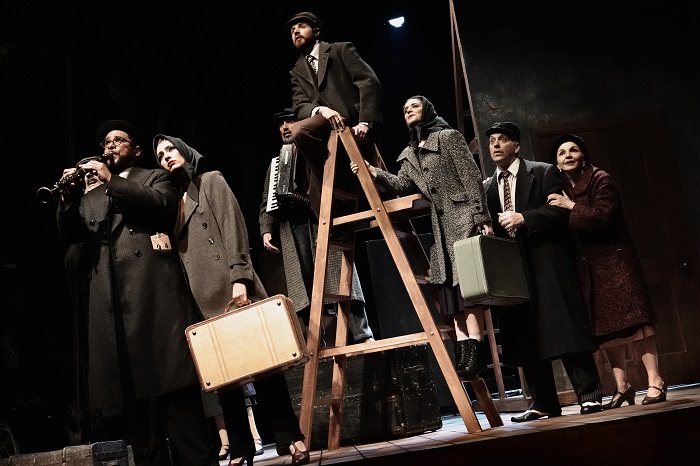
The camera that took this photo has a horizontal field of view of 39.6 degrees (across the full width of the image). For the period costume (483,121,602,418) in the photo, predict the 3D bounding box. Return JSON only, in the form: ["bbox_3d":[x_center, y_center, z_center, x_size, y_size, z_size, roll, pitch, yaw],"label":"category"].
[{"bbox_3d":[1.133,0.210,5.750,0.600,1.760,0.500,-16,-13,37],"label":"period costume"}]

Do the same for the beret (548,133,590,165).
[{"bbox_3d":[1.333,-0.510,5.900,0.250,0.150,0.250,-10,-34,12],"label":"beret"}]

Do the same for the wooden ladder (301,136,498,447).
[{"bbox_3d":[0.143,0.292,5.635,1.106,1.824,0.446,-14,-11,23],"label":"wooden ladder"}]

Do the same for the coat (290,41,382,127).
[{"bbox_3d":[-0.080,-0.869,5.910,0.485,0.611,0.388,-16,-13,34],"label":"coat"}]

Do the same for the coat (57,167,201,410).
[{"bbox_3d":[-1.085,0.273,4.780,0.620,1.160,0.450,-14,-12,29],"label":"coat"}]

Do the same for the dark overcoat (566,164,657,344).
[{"bbox_3d":[1.474,0.102,5.567,0.388,1.038,0.466,0,-14,-40],"label":"dark overcoat"}]

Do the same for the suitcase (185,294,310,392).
[{"bbox_3d":[-0.499,0.546,4.770,0.518,0.335,0.172,-20,-16,5],"label":"suitcase"}]

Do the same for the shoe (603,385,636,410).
[{"bbox_3d":[1.513,0.924,5.491,0.215,0.125,0.080,-4,-12,-27],"label":"shoe"}]

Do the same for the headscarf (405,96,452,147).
[{"bbox_3d":[0.463,-0.660,5.700,0.260,0.290,0.210,2,-14,-44],"label":"headscarf"}]

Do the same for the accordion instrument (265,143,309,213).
[{"bbox_3d":[-0.384,-0.363,6.600,0.400,0.460,0.210,4,-10,10],"label":"accordion instrument"}]

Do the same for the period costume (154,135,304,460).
[{"bbox_3d":[-0.604,0.309,4.864,0.524,1.736,0.446,-17,-10,12],"label":"period costume"}]

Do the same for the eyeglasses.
[{"bbox_3d":[-1.117,-0.420,4.693,0.142,0.048,0.142,-14,-11,24],"label":"eyeglasses"}]

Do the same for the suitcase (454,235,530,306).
[{"bbox_3d":[0.798,0.211,5.420,0.175,0.335,0.420,-19,-18,40],"label":"suitcase"}]

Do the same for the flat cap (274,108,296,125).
[{"bbox_3d":[-0.417,-0.817,6.682,0.205,0.115,0.270,-12,-11,17],"label":"flat cap"}]

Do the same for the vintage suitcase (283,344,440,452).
[{"bbox_3d":[0.022,1.141,6.618,1.077,0.567,0.553,-9,-10,-3],"label":"vintage suitcase"}]

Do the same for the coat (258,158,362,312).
[{"bbox_3d":[-0.265,-0.020,6.614,0.640,1.125,0.446,-11,-11,11],"label":"coat"}]

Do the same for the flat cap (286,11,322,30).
[{"bbox_3d":[-0.276,-1.281,5.900,0.200,0.120,0.260,-17,-8,41],"label":"flat cap"}]

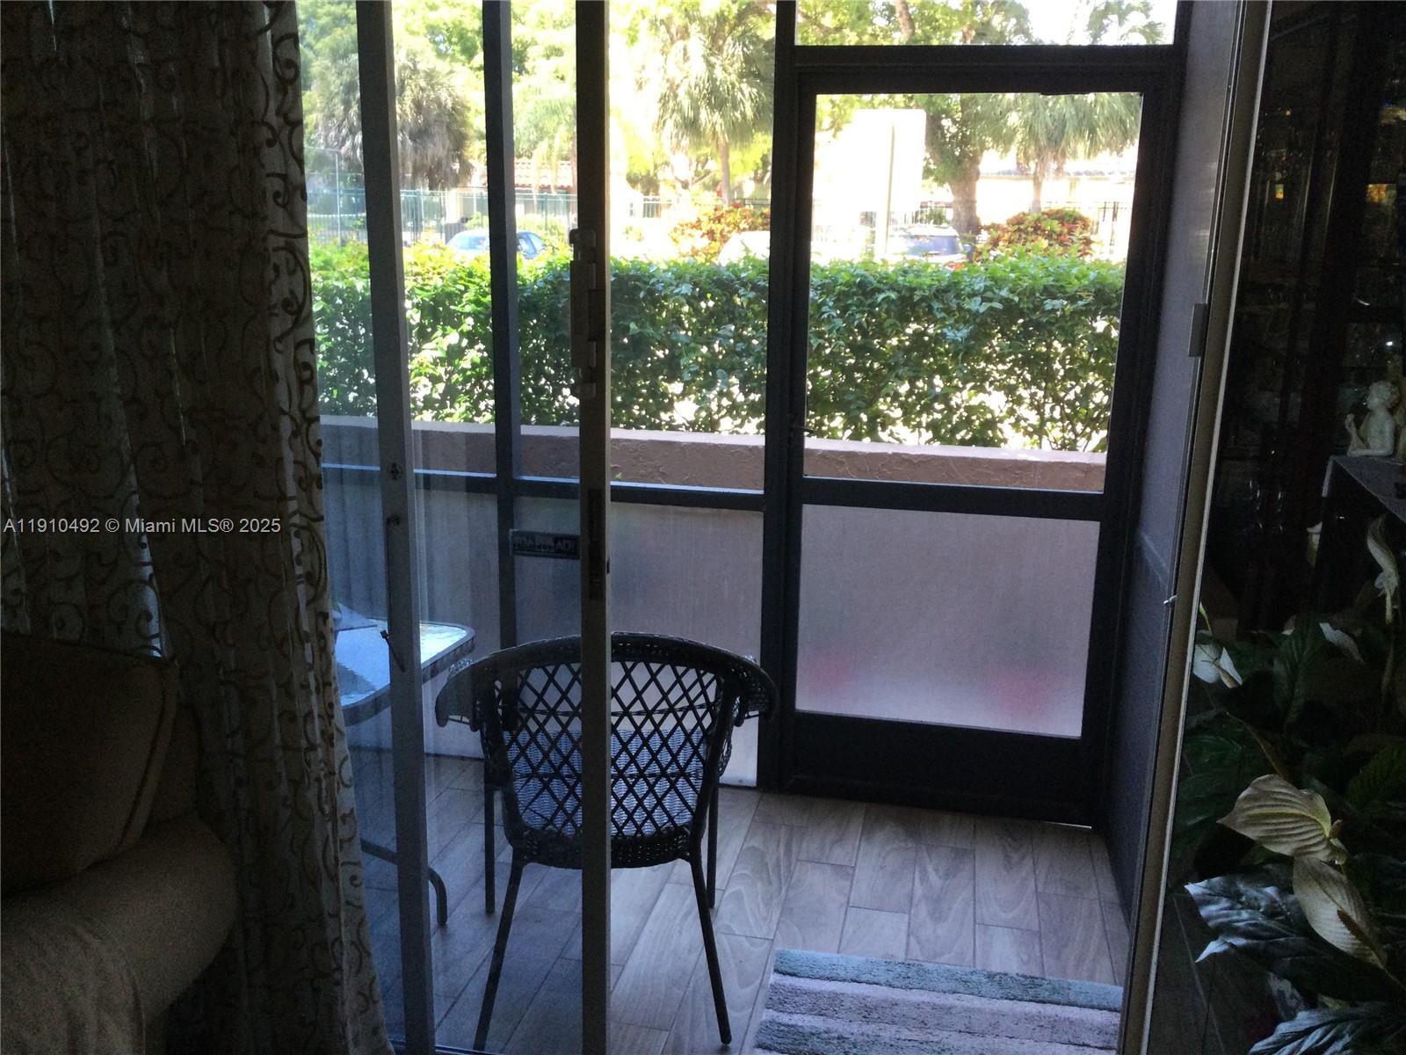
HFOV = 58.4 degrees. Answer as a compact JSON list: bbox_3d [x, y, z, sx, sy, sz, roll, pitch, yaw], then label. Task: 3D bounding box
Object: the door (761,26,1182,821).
[{"bbox_3d":[0.665,-0.206,3.422,0.978,2.096,0.060,4,15,12],"label":"door"}]

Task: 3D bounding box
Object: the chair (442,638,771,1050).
[{"bbox_3d":[-0.210,0.580,2.749,0.700,0.890,0.620,-1,15,-5],"label":"chair"}]

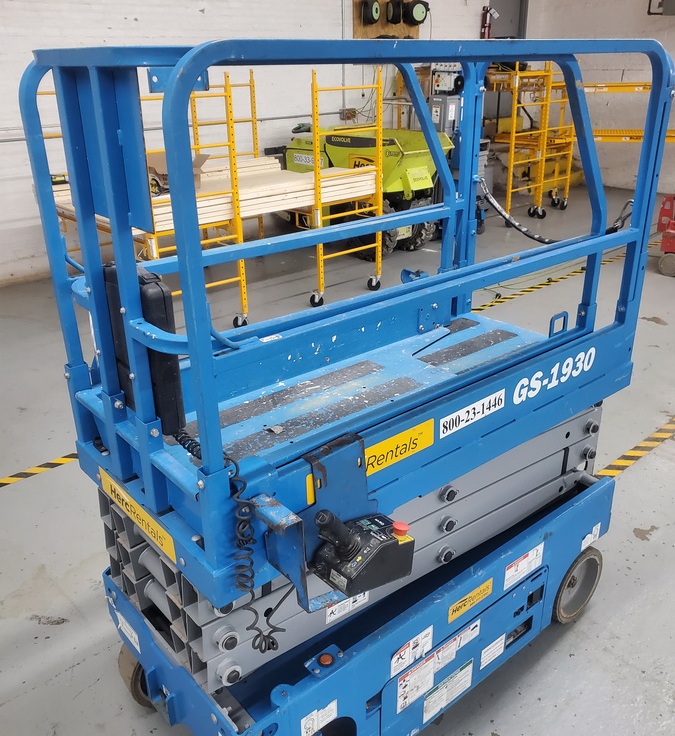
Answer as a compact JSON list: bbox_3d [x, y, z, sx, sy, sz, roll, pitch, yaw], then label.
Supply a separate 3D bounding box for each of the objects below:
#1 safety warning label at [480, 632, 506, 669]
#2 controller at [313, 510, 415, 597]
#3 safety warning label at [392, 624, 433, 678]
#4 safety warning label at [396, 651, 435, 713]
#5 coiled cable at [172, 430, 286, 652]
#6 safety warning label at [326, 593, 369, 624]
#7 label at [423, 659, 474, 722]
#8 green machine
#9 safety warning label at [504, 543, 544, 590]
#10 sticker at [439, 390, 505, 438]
[{"bbox_3d":[0.535,0.974,2.319,0.124,0.086,0.008,-20,29,-35],"label":"safety warning label"},{"bbox_3d":[0.045,0.367,1.468,0.220,0.185,0.130,-11,22,-38],"label":"controller"},{"bbox_3d":[0.221,0.831,1.980,0.174,0.092,0.008,-20,29,-35],"label":"safety warning label"},{"bbox_3d":[0.240,0.955,2.048,0.157,0.143,0.008,-20,29,-35],"label":"safety warning label"},{"bbox_3d":[-0.231,0.335,1.422,0.120,0.500,0.270,-19,28,-36],"label":"coiled cable"},{"bbox_3d":[0.031,0.627,1.810,0.152,0.070,0.006,-15,26,-38],"label":"safety warning label"},{"bbox_3d":[0.344,0.991,2.074,0.220,0.112,0.006,-19,28,-36],"label":"label"},{"bbox_3d":[0.331,-2.169,8.190,0.950,1.400,2.050,-20,30,-36],"label":"green machine"},{"bbox_3d":[0.603,0.637,2.168,0.205,0.105,0.006,-19,28,-36],"label":"safety warning label"},{"bbox_3d":[0.368,0.124,1.822,0.266,0.062,0.008,-20,29,-35],"label":"sticker"}]

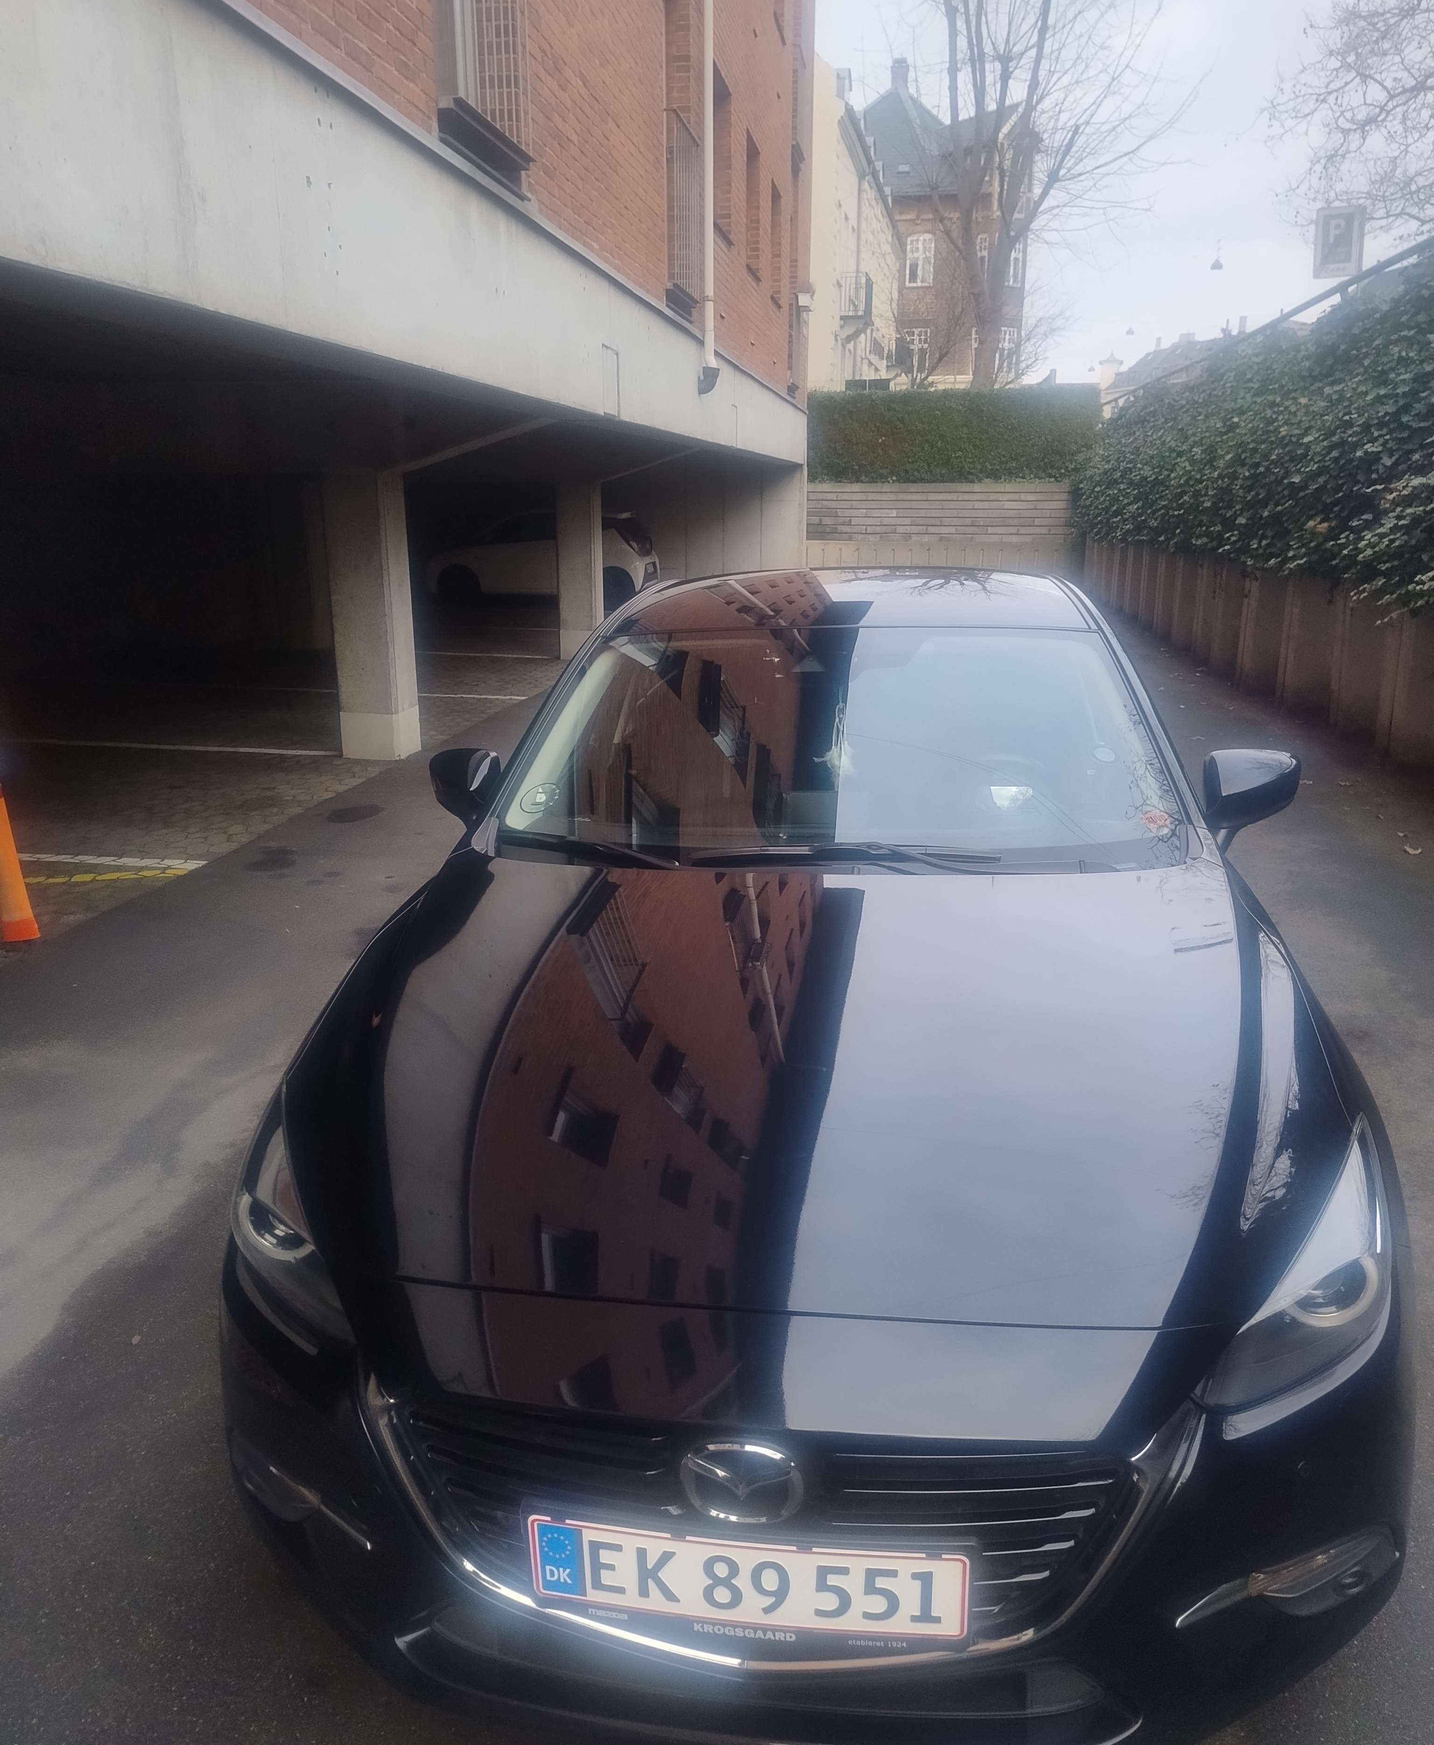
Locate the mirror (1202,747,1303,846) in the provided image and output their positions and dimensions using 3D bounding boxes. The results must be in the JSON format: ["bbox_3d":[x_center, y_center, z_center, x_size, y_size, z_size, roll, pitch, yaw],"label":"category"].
[{"bbox_3d":[1.195,-0.178,2.953,0.220,0.200,0.150,1,16,9],"label":"mirror"}]

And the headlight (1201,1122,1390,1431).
[{"bbox_3d":[0.734,0.499,1.679,0.300,0.200,0.410,1,16,9],"label":"headlight"}]

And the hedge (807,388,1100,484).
[{"bbox_3d":[4.438,-8.164,24.739,5.700,1.720,1.100,2,16,8],"label":"hedge"}]

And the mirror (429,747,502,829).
[{"bbox_3d":[-0.613,-0.205,3.234,0.220,0.200,0.150,1,16,9],"label":"mirror"}]

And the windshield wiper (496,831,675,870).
[{"bbox_3d":[-0.237,-0.046,2.577,0.470,0.055,0.065,11,20,31],"label":"windshield wiper"}]

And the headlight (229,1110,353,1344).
[{"bbox_3d":[-0.580,0.482,1.884,0.300,0.200,0.410,1,16,9],"label":"headlight"}]

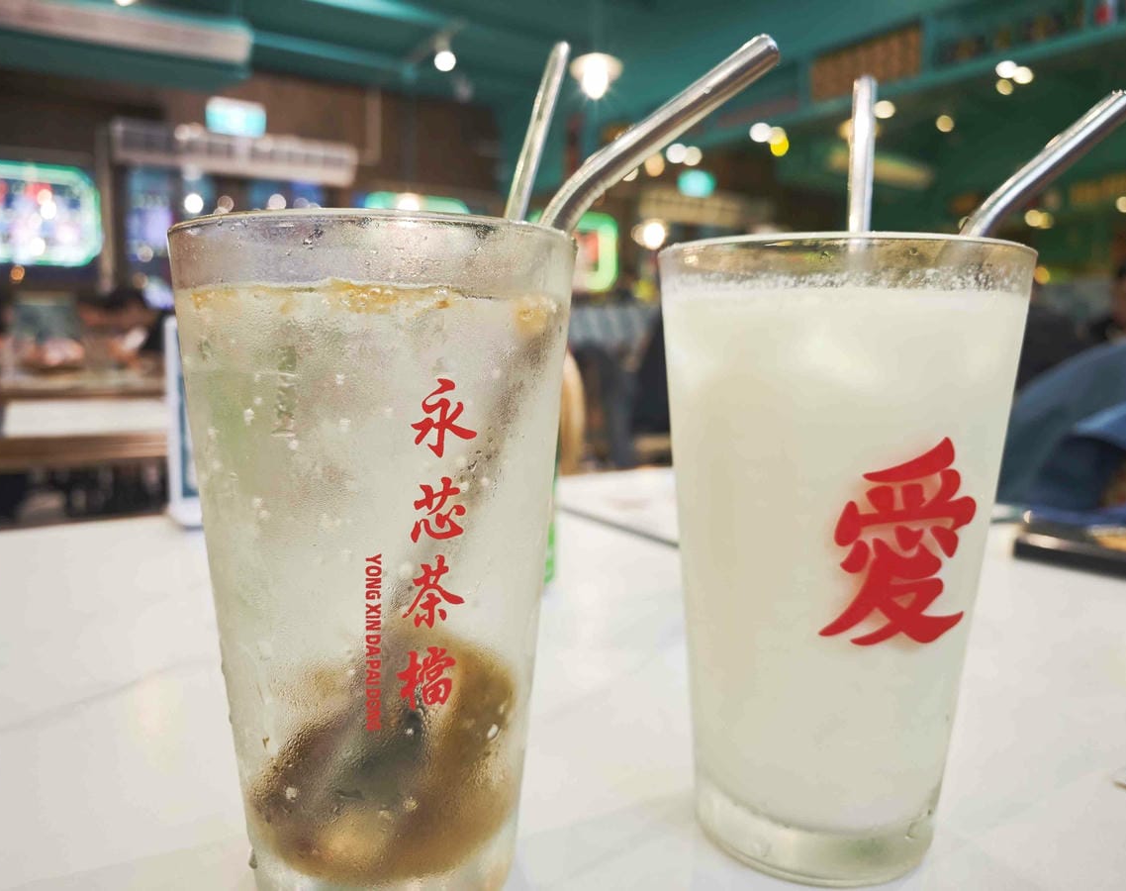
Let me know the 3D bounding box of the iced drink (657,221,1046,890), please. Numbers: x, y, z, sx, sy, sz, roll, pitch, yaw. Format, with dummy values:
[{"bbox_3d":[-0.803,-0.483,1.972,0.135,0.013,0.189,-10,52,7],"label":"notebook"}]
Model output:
[{"bbox_3d":[0.069,0.027,0.211,0.089,0.151,0.089,0,6,-6],"label":"iced drink"}]

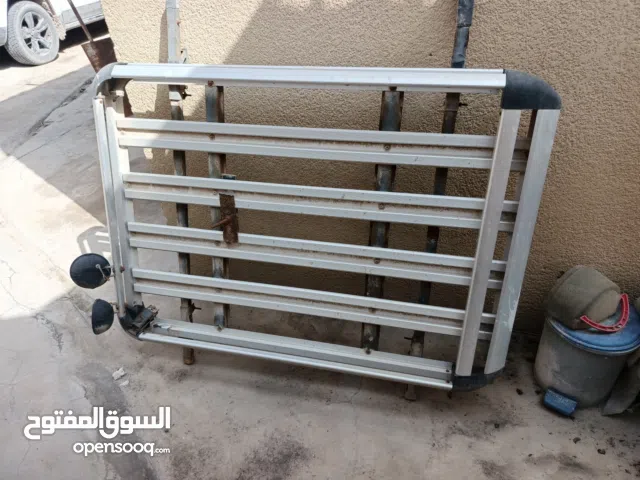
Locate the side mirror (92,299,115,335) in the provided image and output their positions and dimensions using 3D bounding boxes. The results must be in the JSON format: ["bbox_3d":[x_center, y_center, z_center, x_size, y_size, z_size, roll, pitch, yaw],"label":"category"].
[{"bbox_3d":[-0.925,0.331,1.837,0.066,0.153,0.153,0,33,-13],"label":"side mirror"}]

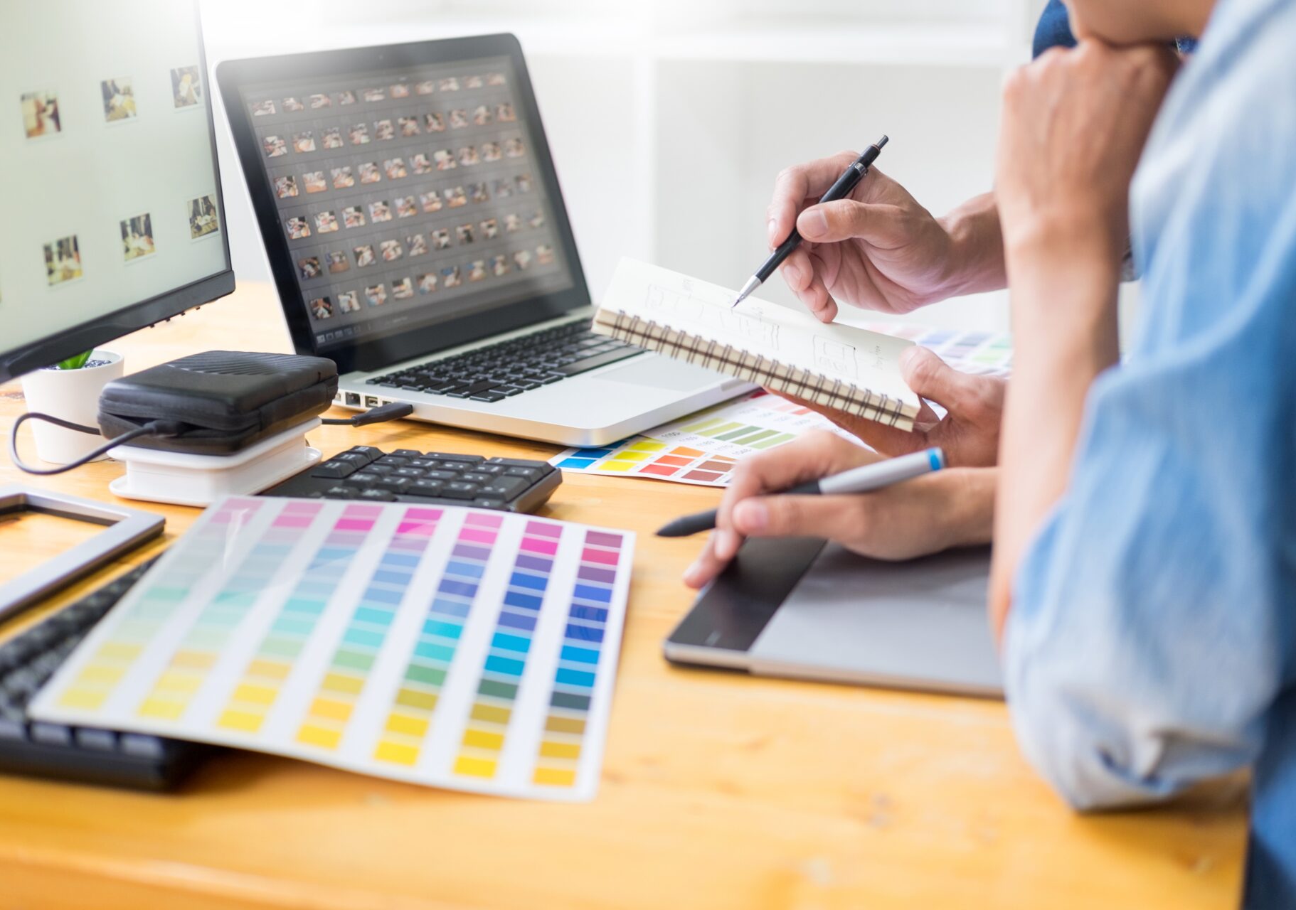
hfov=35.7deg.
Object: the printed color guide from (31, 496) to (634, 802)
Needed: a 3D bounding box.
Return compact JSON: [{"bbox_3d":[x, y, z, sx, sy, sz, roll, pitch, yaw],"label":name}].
[{"bbox_3d":[-0.116,0.069,0.870,0.210,0.014,0.297,7,16,0],"label":"printed color guide"}]

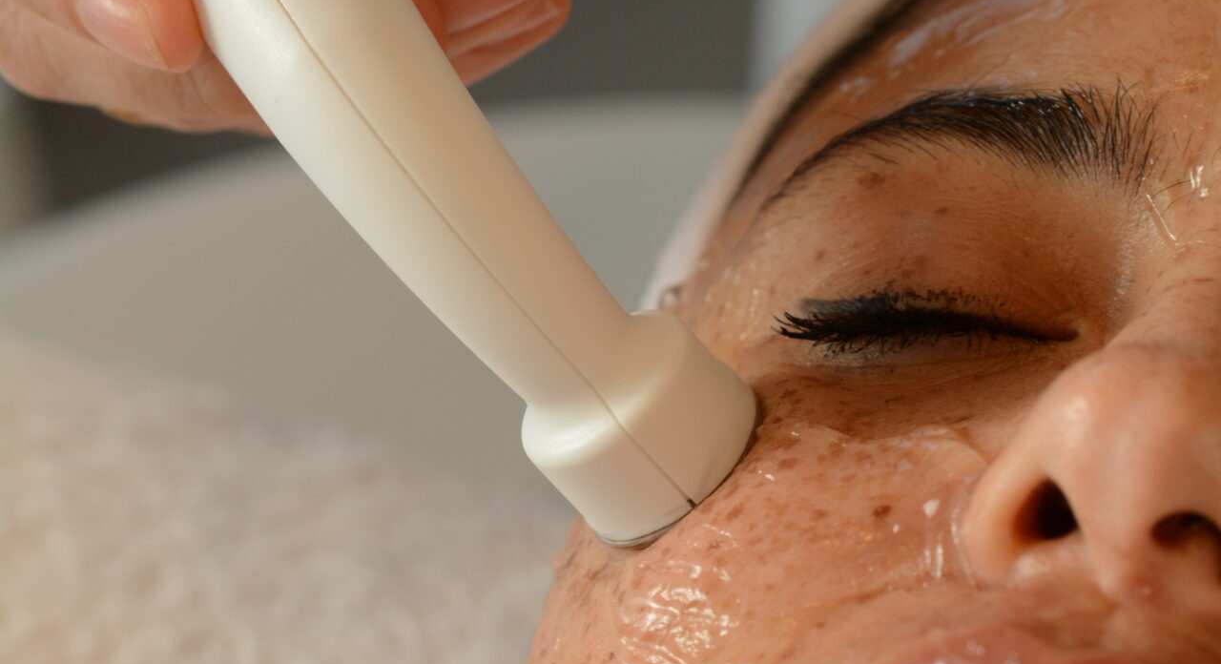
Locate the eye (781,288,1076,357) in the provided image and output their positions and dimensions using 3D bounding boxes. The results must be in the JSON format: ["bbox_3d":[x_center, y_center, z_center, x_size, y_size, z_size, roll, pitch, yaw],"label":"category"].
[{"bbox_3d":[0.032,-0.001,0.391,0.033,0.010,0.010,7,50,24],"label":"eye"}]

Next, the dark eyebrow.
[{"bbox_3d":[0.036,-0.019,0.396,0.047,0.015,0.014,6,50,25],"label":"dark eyebrow"}]

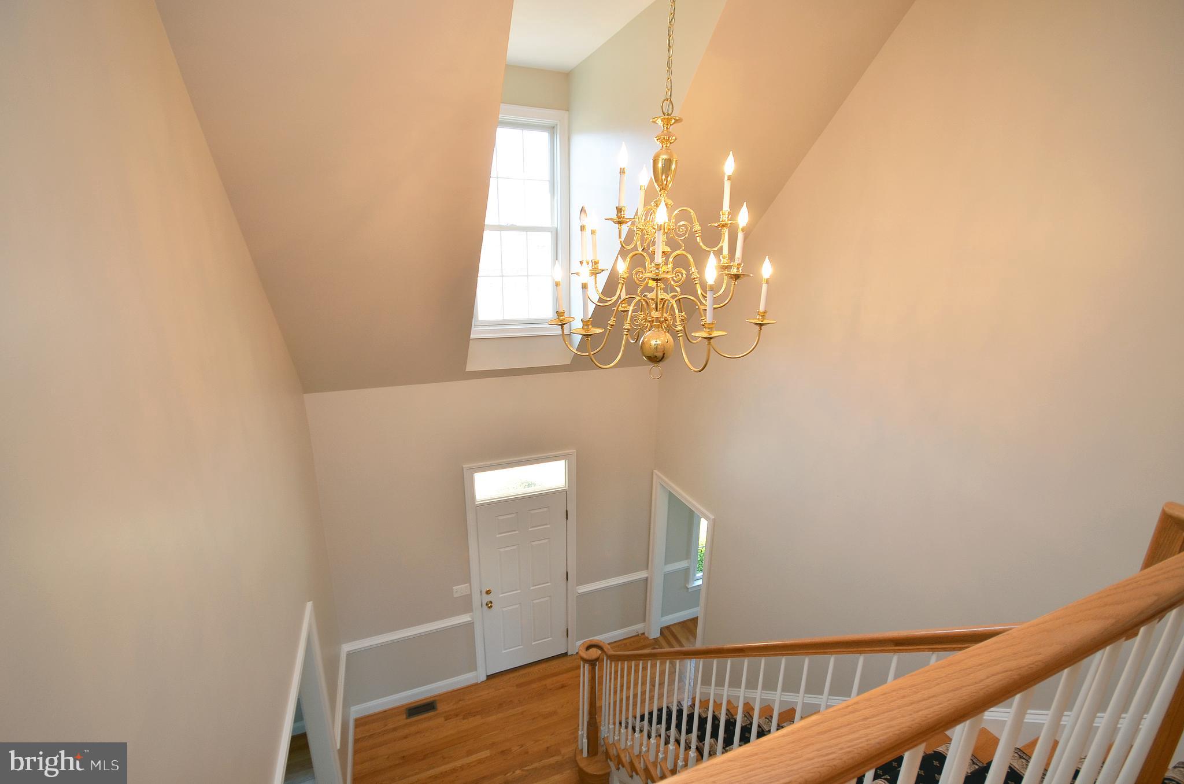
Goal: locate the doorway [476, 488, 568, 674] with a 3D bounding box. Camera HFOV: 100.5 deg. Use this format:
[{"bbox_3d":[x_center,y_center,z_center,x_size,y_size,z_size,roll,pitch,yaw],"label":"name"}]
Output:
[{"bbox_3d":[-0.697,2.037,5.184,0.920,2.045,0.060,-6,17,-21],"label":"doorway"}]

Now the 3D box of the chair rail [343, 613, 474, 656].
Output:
[{"bbox_3d":[-1.766,2.359,4.799,1.198,0.100,0.035,-6,17,-21],"label":"chair rail"}]

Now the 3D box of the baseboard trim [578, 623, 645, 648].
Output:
[{"bbox_3d":[0.234,2.889,5.791,0.883,0.135,0.018,-6,17,-21],"label":"baseboard trim"}]

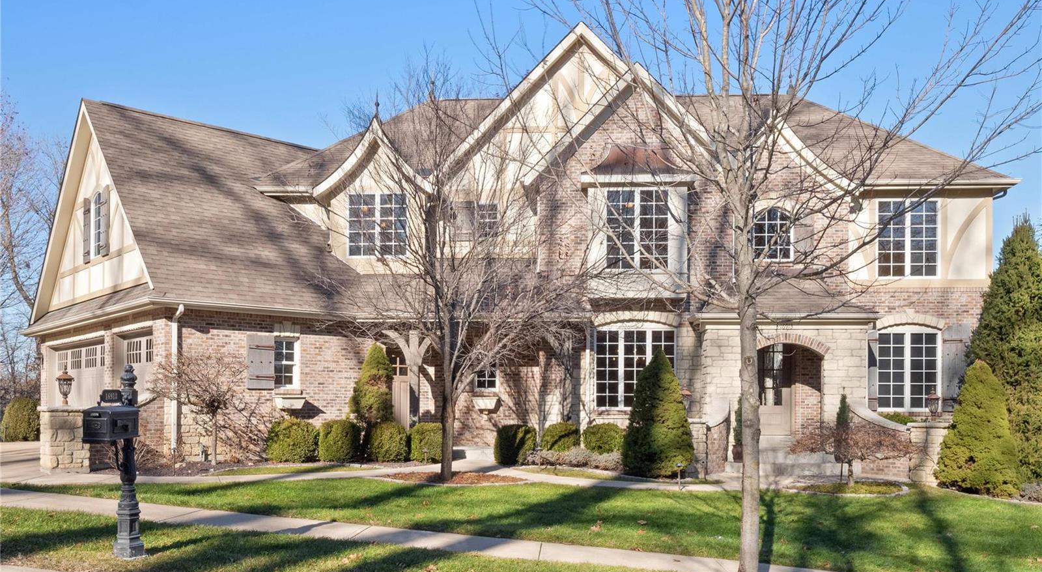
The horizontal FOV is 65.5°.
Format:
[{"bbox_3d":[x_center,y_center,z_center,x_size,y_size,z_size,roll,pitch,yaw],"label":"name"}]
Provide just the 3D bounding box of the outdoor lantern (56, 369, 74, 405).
[{"bbox_3d":[-9.068,1.997,16.100,0.370,0.770,0.370,2,-2,-43],"label":"outdoor lantern"}]

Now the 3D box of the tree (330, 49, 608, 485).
[{"bbox_3d":[-1.164,-0.358,16.200,5.600,8.450,5.200,0,-2,1],"label":"tree"}]

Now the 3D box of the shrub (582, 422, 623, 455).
[{"bbox_3d":[2.010,3.757,19.900,1.020,0.860,1.020,0,-2,1],"label":"shrub"}]

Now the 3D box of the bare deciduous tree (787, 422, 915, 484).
[{"bbox_3d":[6.920,3.496,16.900,2.550,1.380,2.400,0,-2,1],"label":"bare deciduous tree"}]

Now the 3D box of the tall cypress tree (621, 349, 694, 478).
[{"bbox_3d":[2.701,2.523,16.000,1.380,2.500,1.380,0,-2,0],"label":"tall cypress tree"}]

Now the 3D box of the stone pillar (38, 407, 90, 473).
[{"bbox_3d":[-9.068,3.048,16.100,0.760,1.290,0.760,2,-2,-43],"label":"stone pillar"}]

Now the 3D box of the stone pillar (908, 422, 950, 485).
[{"bbox_3d":[9.194,3.726,18.100,0.760,1.370,0.760,0,-2,1],"label":"stone pillar"}]

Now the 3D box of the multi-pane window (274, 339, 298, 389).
[{"bbox_3d":[-4.887,1.603,16.800,0.560,1.060,0.130,2,-3,-41],"label":"multi-pane window"}]

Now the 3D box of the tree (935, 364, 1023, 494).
[{"bbox_3d":[9.817,3.040,17.400,1.820,2.850,1.820,0,-2,1],"label":"tree"}]

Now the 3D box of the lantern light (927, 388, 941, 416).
[{"bbox_3d":[8.363,2.372,16.400,0.300,0.610,0.300,0,-2,0],"label":"lantern light"}]

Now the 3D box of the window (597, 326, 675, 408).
[{"bbox_3d":[2.534,1.803,17.950,1.770,1.800,0.140,0,-2,0],"label":"window"}]

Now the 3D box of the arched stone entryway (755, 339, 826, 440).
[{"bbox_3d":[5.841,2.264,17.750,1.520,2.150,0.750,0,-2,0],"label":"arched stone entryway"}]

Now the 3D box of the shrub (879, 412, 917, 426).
[{"bbox_3d":[8.115,3.111,17.500,0.880,0.780,0.850,0,-2,0],"label":"shrub"}]

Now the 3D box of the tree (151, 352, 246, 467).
[{"bbox_3d":[-5.961,2.290,15.000,1.720,2.100,1.650,0,-2,0],"label":"tree"}]

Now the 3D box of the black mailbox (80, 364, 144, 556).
[{"bbox_3d":[-3.480,1.557,7.020,0.260,1.680,0.580,0,-3,9],"label":"black mailbox"}]

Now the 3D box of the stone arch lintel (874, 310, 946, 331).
[{"bbox_3d":[8.745,0.766,18.150,1.550,0.460,0.180,0,0,2],"label":"stone arch lintel"}]

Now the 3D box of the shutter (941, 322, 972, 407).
[{"bbox_3d":[9.865,1.797,18.350,0.660,1.960,0.060,0,-2,0],"label":"shutter"}]

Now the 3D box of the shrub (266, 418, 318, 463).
[{"bbox_3d":[-5.167,3.492,18.300,1.180,1.020,1.150,0,-2,1],"label":"shrub"}]

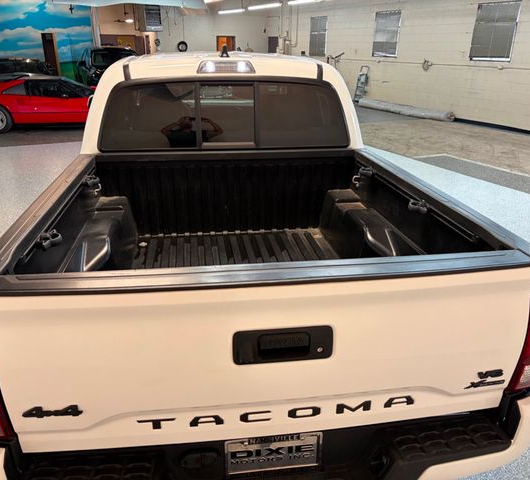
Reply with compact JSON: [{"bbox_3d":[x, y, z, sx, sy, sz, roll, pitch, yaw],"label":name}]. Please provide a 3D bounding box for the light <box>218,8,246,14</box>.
[{"bbox_3d":[-1.156,-7.770,16.358,0.130,0.110,2.440,-9,24,-24],"label":"light"}]

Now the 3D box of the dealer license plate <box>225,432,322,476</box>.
[{"bbox_3d":[0.029,0.683,1.533,0.310,0.157,0.015,-2,27,-8],"label":"dealer license plate"}]

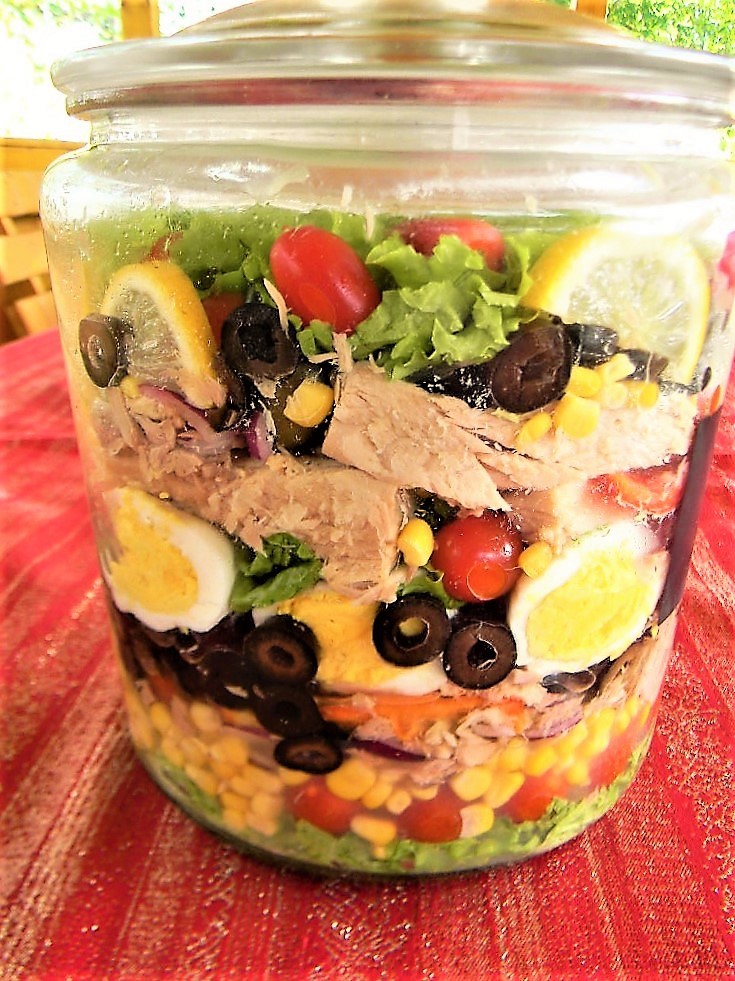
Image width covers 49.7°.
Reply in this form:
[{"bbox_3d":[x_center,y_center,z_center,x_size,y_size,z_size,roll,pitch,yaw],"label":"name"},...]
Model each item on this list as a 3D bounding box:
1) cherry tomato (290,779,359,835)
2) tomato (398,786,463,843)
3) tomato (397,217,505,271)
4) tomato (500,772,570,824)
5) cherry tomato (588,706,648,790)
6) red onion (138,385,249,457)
[{"bbox_3d":[-0.013,0.092,0.233,0.023,0.020,0.022,0,20,0],"label":"cherry tomato"},{"bbox_3d":[0.018,0.093,0.231,0.022,0.020,0.021,-3,20,-6],"label":"tomato"},{"bbox_3d":[0.020,-0.057,0.187,0.027,0.020,0.021,0,20,0],"label":"tomato"},{"bbox_3d":[0.051,0.093,0.241,0.022,0.020,0.021,0,20,0],"label":"tomato"},{"bbox_3d":[0.081,0.083,0.257,0.022,0.023,0.021,16,26,39],"label":"cherry tomato"},{"bbox_3d":[-0.044,-0.018,0.200,0.028,0.018,0.012,12,23,31],"label":"red onion"}]

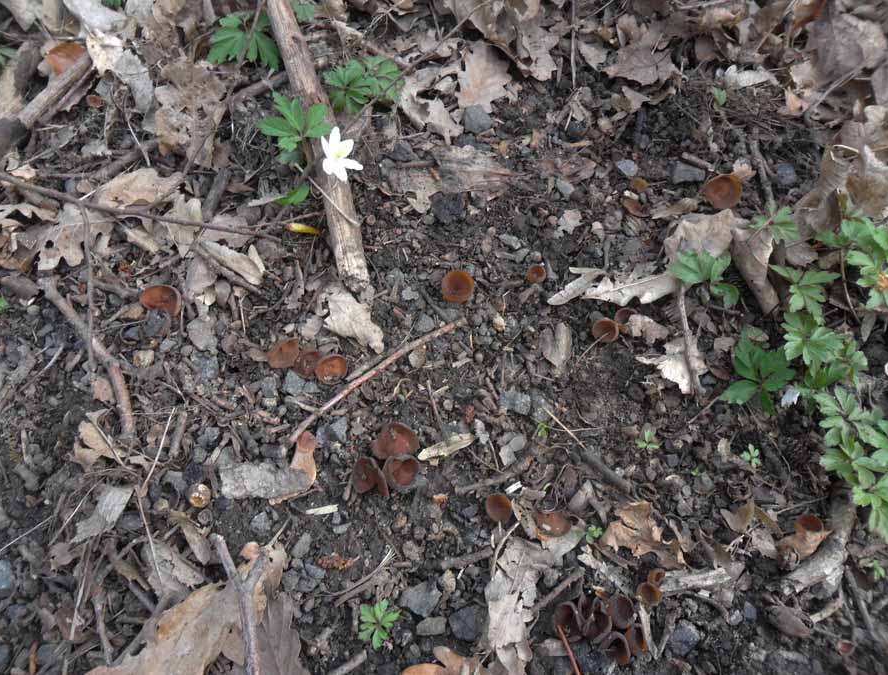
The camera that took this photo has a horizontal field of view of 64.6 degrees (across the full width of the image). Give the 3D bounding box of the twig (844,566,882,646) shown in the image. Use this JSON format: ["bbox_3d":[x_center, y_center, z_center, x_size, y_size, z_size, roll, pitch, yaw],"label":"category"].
[{"bbox_3d":[0.246,0.157,0.412,0.005,0.005,0.042,-6,58,-4],"label":"twig"}]

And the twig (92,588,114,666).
[{"bbox_3d":[-0.200,0.169,0.413,0.006,0.007,0.045,-20,59,-13],"label":"twig"}]

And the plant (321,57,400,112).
[{"bbox_3d":[-0.079,-0.246,0.684,0.076,0.032,0.055,0,60,0],"label":"plant"}]

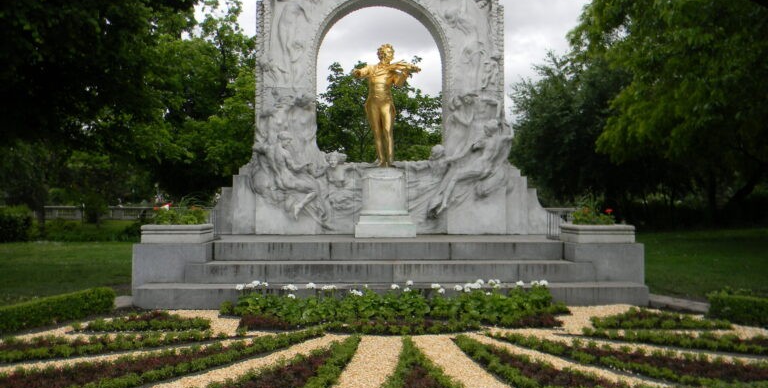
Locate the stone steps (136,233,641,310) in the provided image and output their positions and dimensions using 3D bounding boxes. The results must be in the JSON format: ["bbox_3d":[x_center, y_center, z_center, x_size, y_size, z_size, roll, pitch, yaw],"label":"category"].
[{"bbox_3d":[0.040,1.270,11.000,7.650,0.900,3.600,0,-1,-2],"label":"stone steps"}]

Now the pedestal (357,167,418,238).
[{"bbox_3d":[0.013,0.160,12.200,1.140,1.330,1.100,0,-1,-2],"label":"pedestal"}]

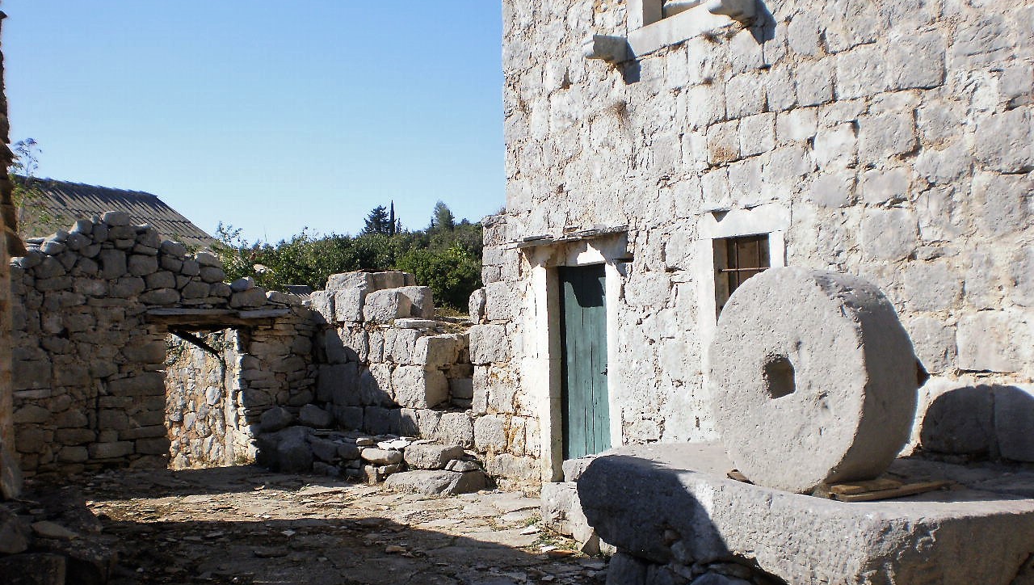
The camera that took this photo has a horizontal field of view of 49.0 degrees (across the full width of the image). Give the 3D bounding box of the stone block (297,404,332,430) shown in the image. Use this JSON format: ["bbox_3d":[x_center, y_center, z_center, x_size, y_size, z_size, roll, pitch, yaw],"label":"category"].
[{"bbox_3d":[-2.335,1.436,13.100,0.320,0.270,0.370,0,-2,-45],"label":"stone block"}]

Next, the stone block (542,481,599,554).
[{"bbox_3d":[0.463,1.667,8.500,0.340,0.340,0.780,0,-2,-26],"label":"stone block"}]

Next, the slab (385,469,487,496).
[{"bbox_3d":[-0.791,1.811,10.850,0.430,0.240,1.080,0,-2,-38],"label":"slab"}]

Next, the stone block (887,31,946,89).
[{"bbox_3d":[2.445,-1.357,6.696,0.270,0.320,0.410,0,-2,-31],"label":"stone block"}]

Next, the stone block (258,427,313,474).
[{"bbox_3d":[-2.527,1.701,12.350,0.500,0.460,0.450,-2,-2,40],"label":"stone block"}]

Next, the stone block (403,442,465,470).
[{"bbox_3d":[-0.799,1.564,10.850,0.340,0.240,0.580,0,-2,-40],"label":"stone block"}]

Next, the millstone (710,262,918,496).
[{"bbox_3d":[1.370,0.413,5.378,0.323,1.060,1.060,3,-3,-29],"label":"millstone"}]

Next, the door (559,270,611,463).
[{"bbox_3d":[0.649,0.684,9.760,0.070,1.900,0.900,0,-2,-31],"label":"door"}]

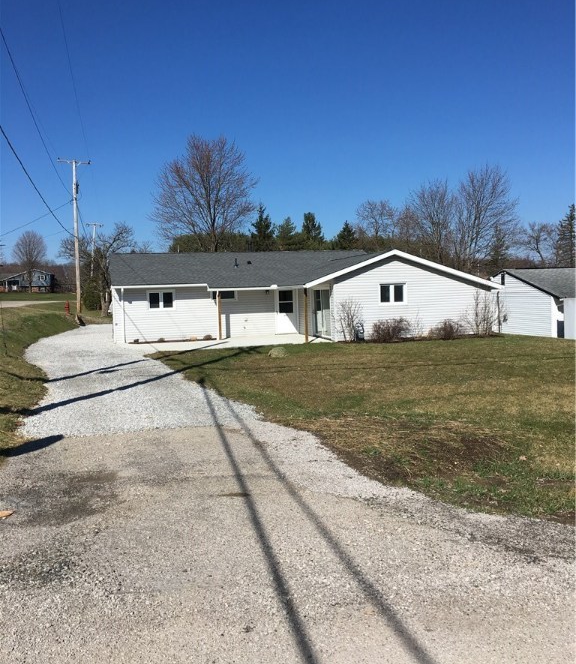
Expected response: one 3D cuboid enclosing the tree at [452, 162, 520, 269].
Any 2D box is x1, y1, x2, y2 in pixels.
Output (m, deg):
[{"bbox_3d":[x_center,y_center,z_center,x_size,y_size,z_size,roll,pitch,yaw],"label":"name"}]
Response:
[{"bbox_3d":[20.149,-10.070,65.482,6.530,13.740,6.530,-2,4,0],"label":"tree"}]

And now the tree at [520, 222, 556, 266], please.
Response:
[{"bbox_3d":[32.058,-9.344,82.324,4.500,9.250,4.500,-2,4,0],"label":"tree"}]

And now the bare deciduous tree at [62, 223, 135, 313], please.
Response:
[{"bbox_3d":[-12.868,-4.327,44.222,5.090,6.340,4.580,-2,4,0],"label":"bare deciduous tree"}]

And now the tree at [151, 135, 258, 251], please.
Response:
[{"bbox_3d":[-6.541,-8.751,52.507,8.550,14.460,8.550,-2,4,0],"label":"tree"}]

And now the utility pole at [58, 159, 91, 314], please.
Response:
[{"bbox_3d":[-14.464,-6.480,44.000,2.150,10.610,0.450,-3,4,-15],"label":"utility pole"}]

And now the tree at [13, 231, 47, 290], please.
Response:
[{"bbox_3d":[-48.847,-13.355,122.414,6.320,11.820,6.320,-2,4,0],"label":"tree"}]

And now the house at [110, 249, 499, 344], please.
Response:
[{"bbox_3d":[-0.463,-1.905,30.054,15.150,4.050,13.500,-3,4,-15],"label":"house"}]

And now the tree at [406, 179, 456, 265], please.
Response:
[{"bbox_3d":[15.352,-9.755,68.455,5.180,12.970,5.180,-2,4,0],"label":"tree"}]

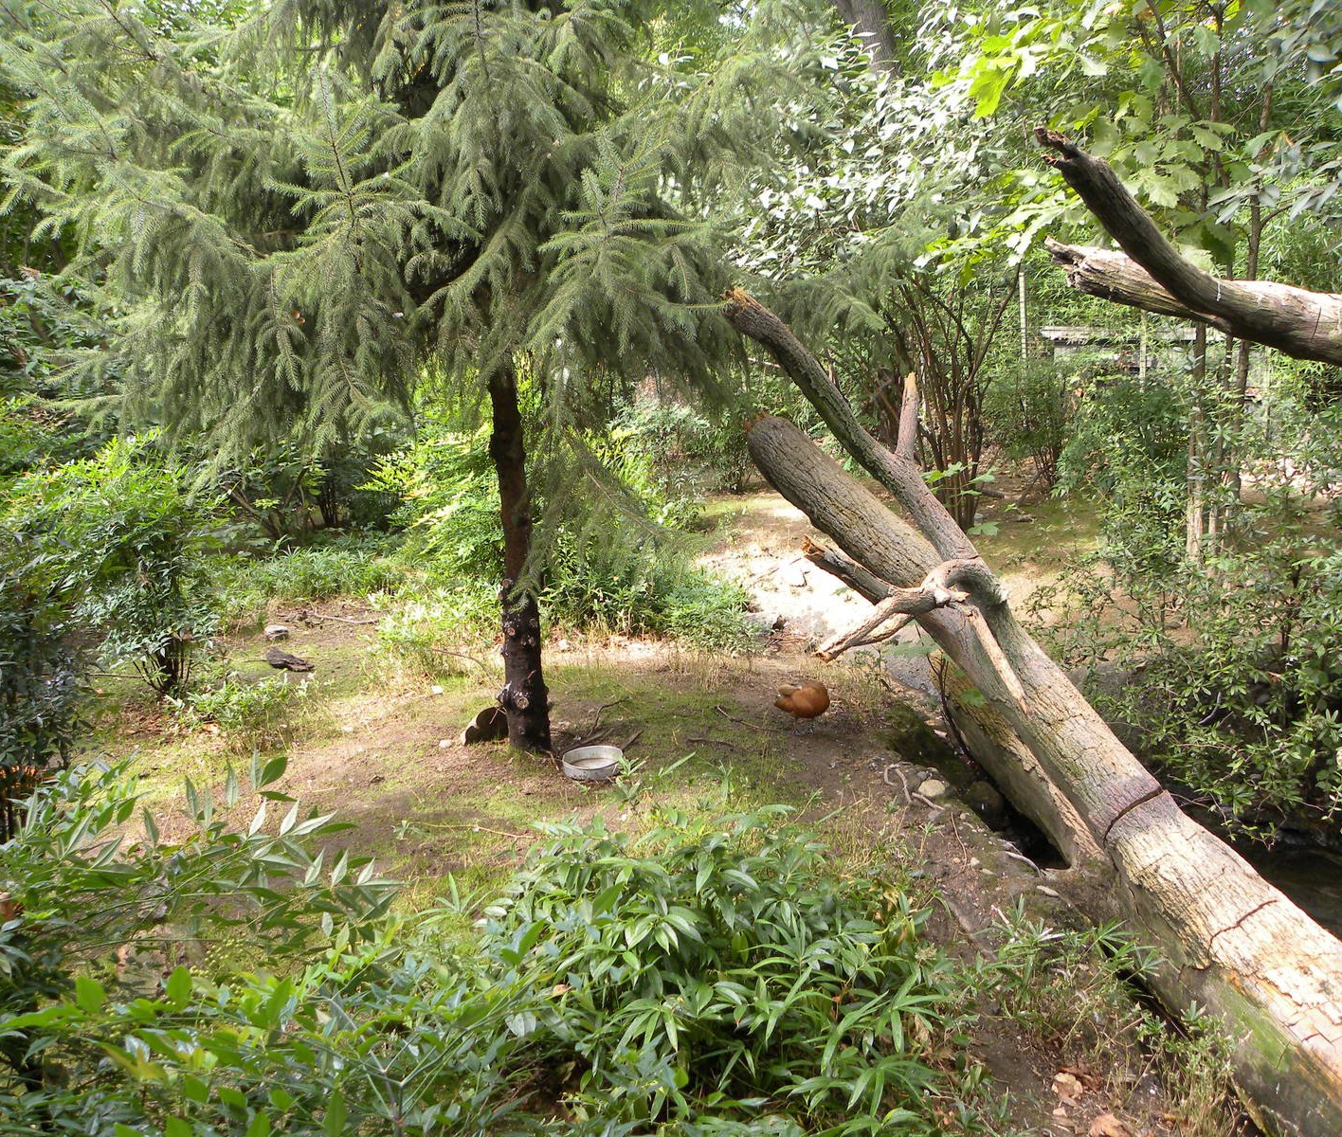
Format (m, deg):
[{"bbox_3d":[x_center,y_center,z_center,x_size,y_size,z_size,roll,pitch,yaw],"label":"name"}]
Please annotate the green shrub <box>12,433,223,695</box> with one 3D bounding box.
[{"bbox_3d":[-3.857,-0.062,8.000,1.400,1.750,1.250,-3,12,0],"label":"green shrub"}]

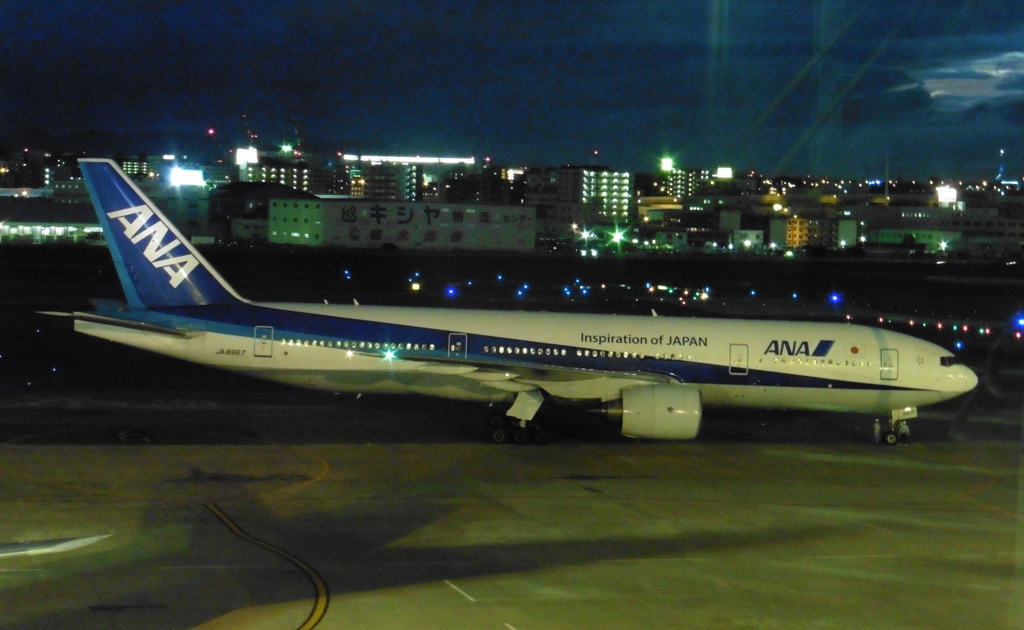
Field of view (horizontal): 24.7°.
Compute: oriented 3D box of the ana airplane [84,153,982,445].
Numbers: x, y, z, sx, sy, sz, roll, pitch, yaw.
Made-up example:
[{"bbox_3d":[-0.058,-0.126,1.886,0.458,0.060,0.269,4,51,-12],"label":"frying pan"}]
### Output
[{"bbox_3d":[0.740,-0.760,162.440,63.700,18.500,60.900,1,3,-1],"label":"ana airplane"}]

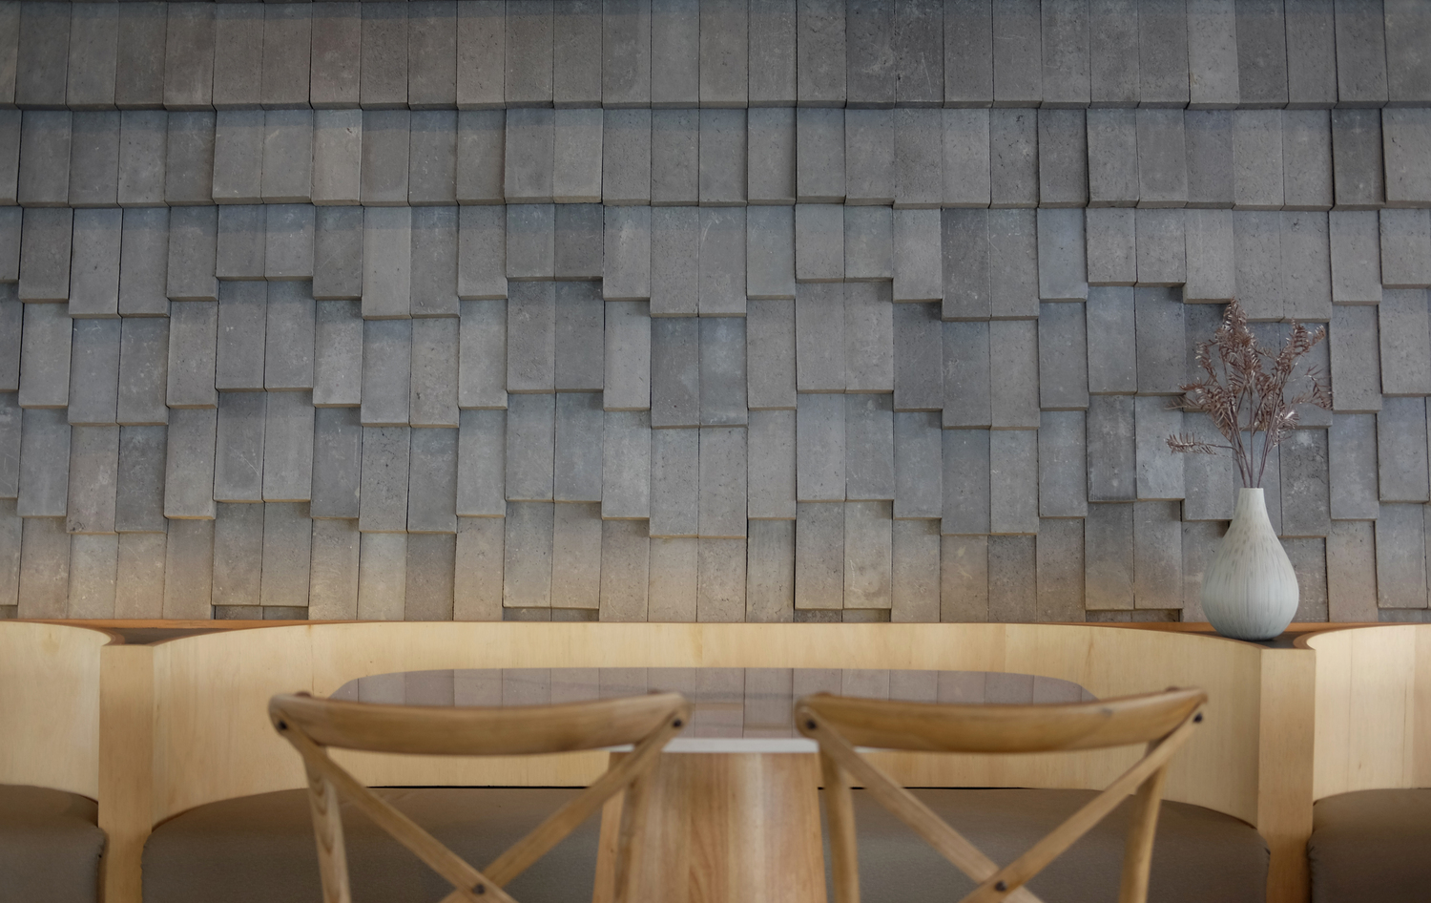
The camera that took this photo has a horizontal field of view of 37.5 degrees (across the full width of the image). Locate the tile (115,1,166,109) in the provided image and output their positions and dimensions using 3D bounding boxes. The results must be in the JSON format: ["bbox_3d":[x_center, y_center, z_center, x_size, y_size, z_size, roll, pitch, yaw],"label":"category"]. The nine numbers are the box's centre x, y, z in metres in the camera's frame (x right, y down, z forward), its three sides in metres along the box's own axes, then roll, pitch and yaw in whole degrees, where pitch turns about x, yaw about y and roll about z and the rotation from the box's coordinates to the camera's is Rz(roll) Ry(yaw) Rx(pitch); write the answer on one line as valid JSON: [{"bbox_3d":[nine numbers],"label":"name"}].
[{"bbox_3d":[-1.128,-0.780,4.160,0.096,0.210,0.040,0,-8,0],"label":"tile"}]

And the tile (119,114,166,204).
[{"bbox_3d":[-1.185,-0.615,4.379,0.100,0.208,0.044,0,-8,0],"label":"tile"}]

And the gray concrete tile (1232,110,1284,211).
[{"bbox_3d":[1.111,-0.606,4.335,0.099,0.215,0.043,0,-7,1],"label":"gray concrete tile"}]

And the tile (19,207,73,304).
[{"bbox_3d":[-1.320,-0.394,4.177,0.095,0.196,0.043,0,-9,0],"label":"tile"}]

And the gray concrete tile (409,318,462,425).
[{"bbox_3d":[-0.567,-0.161,4.282,0.099,0.220,0.050,0,-7,1],"label":"gray concrete tile"}]

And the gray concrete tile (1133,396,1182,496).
[{"bbox_3d":[0.891,-0.007,4.257,0.098,0.216,0.050,0,-7,1],"label":"gray concrete tile"}]

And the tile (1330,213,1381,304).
[{"bbox_3d":[1.314,-0.410,4.349,0.099,0.215,0.042,0,-9,0],"label":"tile"}]

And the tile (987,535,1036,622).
[{"bbox_3d":[0.614,0.287,4.371,0.099,0.222,0.043,0,-7,1],"label":"tile"}]

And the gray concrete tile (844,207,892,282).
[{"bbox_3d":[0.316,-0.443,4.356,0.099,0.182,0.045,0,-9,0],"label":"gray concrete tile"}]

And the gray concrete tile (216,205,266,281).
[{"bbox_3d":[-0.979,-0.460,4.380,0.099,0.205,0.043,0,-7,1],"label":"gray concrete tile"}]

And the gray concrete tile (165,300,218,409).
[{"bbox_3d":[-1.033,-0.195,4.180,0.096,0.215,0.040,0,-7,0],"label":"gray concrete tile"}]

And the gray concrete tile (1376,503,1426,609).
[{"bbox_3d":[1.415,0.205,4.371,0.099,0.240,0.042,0,-9,0],"label":"gray concrete tile"}]

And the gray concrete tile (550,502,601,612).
[{"bbox_3d":[-0.287,0.208,4.371,0.099,0.240,0.042,0,-9,0],"label":"gray concrete tile"}]

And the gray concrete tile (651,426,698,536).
[{"bbox_3d":[-0.084,0.057,4.366,0.099,0.240,0.042,0,-9,0],"label":"gray concrete tile"}]

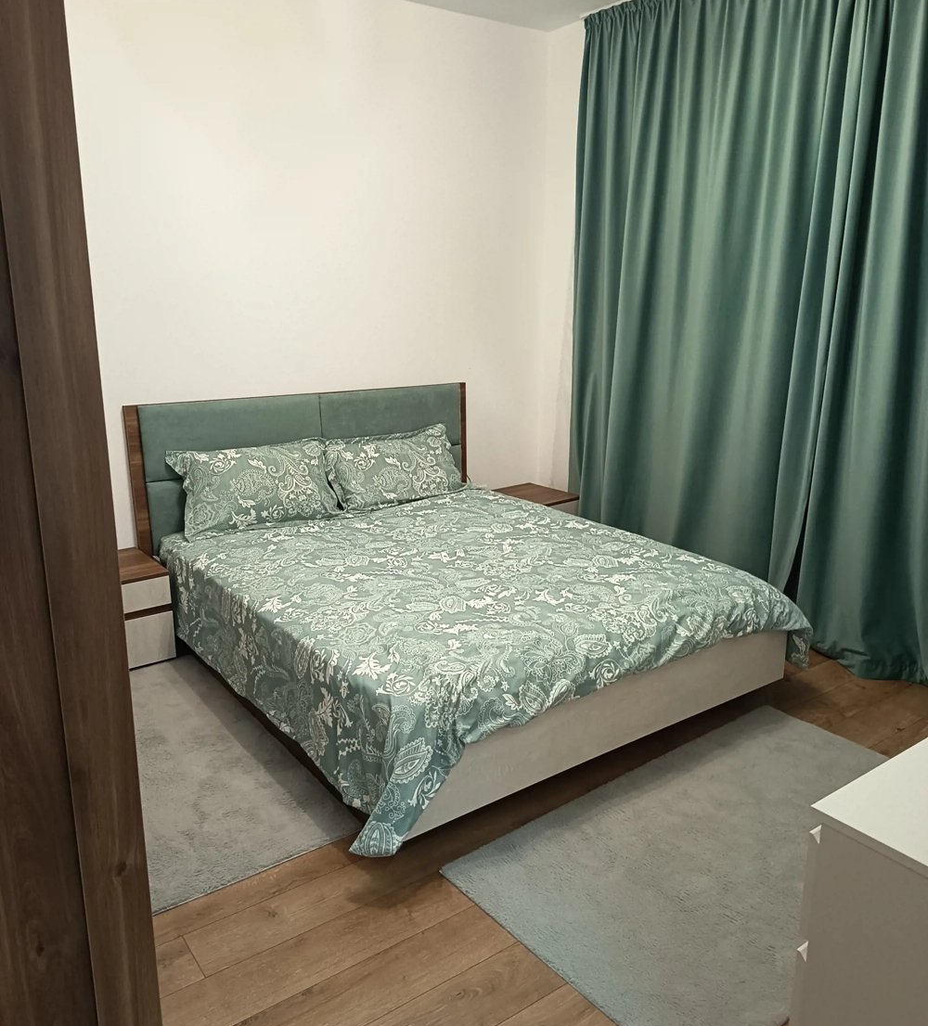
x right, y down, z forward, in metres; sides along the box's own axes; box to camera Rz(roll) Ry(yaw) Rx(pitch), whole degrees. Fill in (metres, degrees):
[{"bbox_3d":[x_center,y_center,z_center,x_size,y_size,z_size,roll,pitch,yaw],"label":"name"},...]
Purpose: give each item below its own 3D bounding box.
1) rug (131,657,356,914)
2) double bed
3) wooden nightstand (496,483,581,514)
[{"bbox_3d":[-0.966,0.774,2.814,0.814,0.024,1.495,-10,17,-35],"label":"rug"},{"bbox_3d":[-0.092,0.110,3.466,1.879,1.001,2.131,-10,17,-35],"label":"double bed"},{"bbox_3d":[0.331,0.084,4.883,0.497,0.372,0.435,-10,17,-35],"label":"wooden nightstand"}]

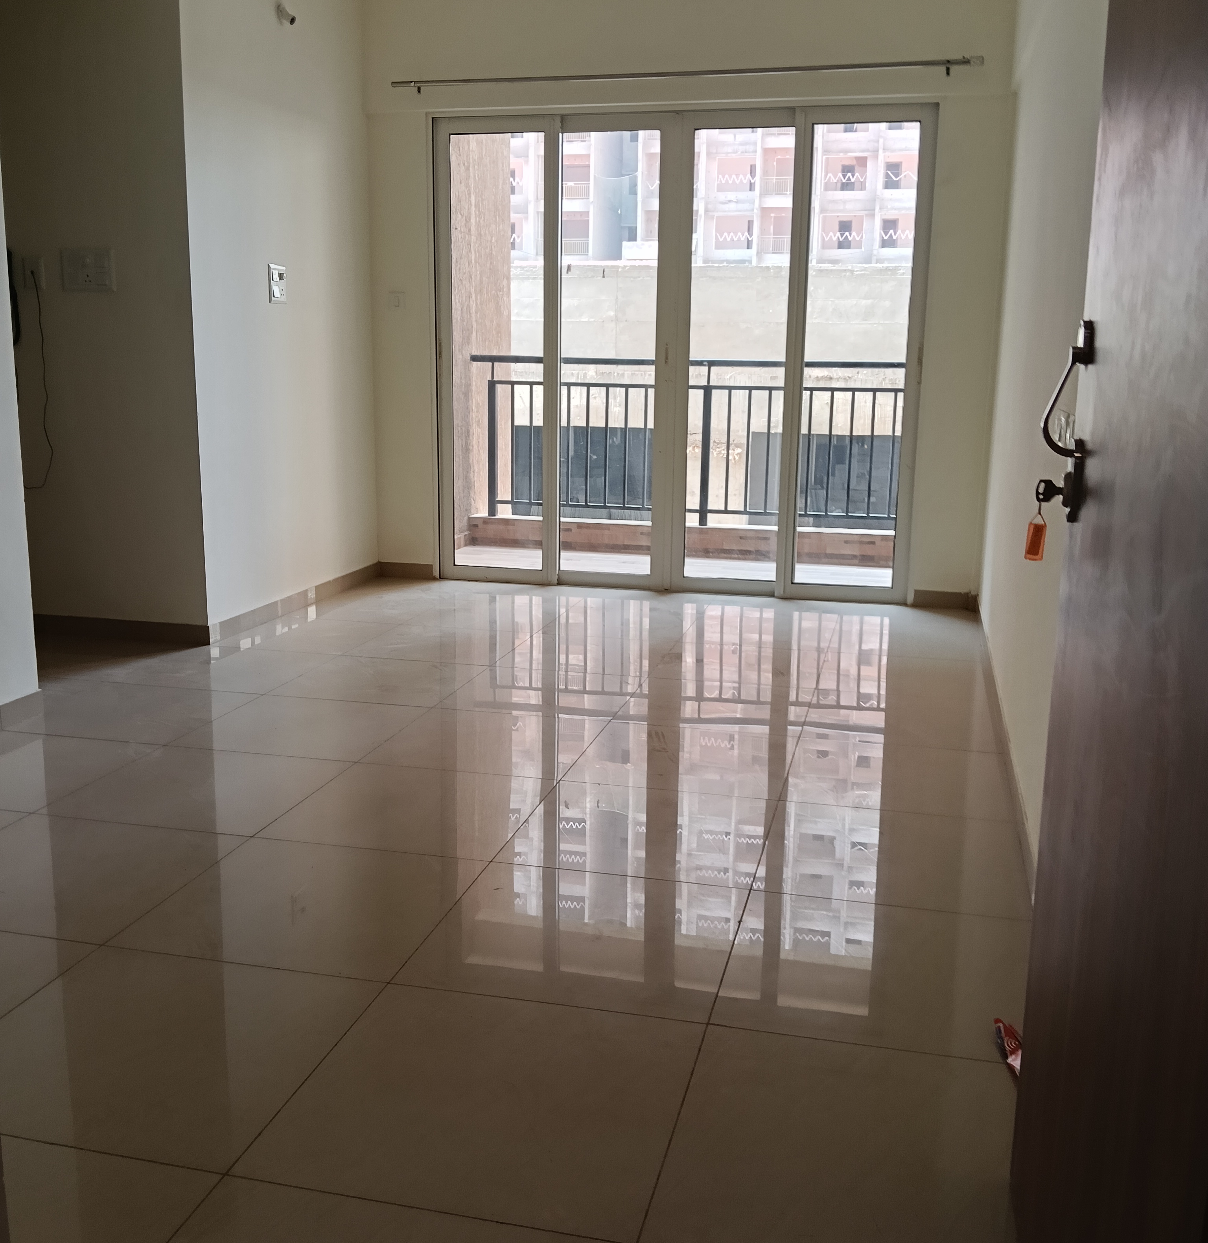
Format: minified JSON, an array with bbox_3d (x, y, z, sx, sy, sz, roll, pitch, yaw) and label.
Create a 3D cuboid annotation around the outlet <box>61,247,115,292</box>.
[{"bbox_3d":[-1.990,-1.360,4.846,0.238,0.160,0.015,3,12,13],"label":"outlet"}]

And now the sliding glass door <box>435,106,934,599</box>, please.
[{"bbox_3d":[0.322,-1.258,6.056,2.364,2.250,0.090,4,12,13],"label":"sliding glass door"}]

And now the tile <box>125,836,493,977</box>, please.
[{"bbox_3d":[-0.625,0.601,2.683,0.600,0.010,0.600,3,12,13],"label":"tile"}]

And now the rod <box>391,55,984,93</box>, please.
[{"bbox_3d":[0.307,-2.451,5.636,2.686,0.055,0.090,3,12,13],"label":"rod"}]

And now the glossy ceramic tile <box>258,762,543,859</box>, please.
[{"bbox_3d":[-0.483,0.482,3.247,0.600,0.010,0.594,4,12,13],"label":"glossy ceramic tile"}]

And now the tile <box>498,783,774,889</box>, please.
[{"bbox_3d":[0.100,0.518,3.109,0.600,0.010,0.594,4,12,13],"label":"tile"}]

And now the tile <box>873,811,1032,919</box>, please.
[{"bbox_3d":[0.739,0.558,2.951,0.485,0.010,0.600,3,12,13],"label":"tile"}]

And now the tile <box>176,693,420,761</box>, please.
[{"bbox_3d":[-0.938,0.334,3.951,0.600,0.010,0.600,3,12,13],"label":"tile"}]

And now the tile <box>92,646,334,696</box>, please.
[{"bbox_3d":[-1.387,0.180,4.669,0.600,0.010,0.600,3,12,13],"label":"tile"}]

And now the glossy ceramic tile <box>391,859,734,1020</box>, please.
[{"bbox_3d":[-0.040,0.635,2.543,0.600,0.010,0.600,3,12,13],"label":"glossy ceramic tile"}]

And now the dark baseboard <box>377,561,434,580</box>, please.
[{"bbox_3d":[-1.033,-0.267,6.547,0.302,0.078,0.012,4,12,13],"label":"dark baseboard"}]

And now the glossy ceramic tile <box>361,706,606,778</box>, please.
[{"bbox_3d":[-0.343,0.365,3.806,0.600,0.010,0.594,4,12,13],"label":"glossy ceramic tile"}]

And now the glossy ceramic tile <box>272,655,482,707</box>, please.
[{"bbox_3d":[-0.786,0.213,4.503,0.600,0.010,0.594,4,12,13],"label":"glossy ceramic tile"}]

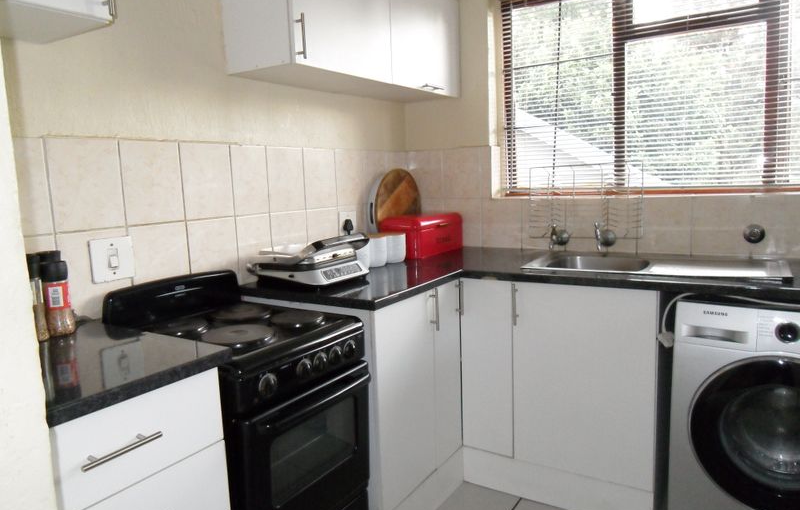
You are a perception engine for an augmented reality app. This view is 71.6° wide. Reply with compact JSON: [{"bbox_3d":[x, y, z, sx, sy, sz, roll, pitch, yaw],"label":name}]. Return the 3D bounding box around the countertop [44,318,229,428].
[{"bbox_3d":[-0.737,0.236,1.245,0.611,0.030,0.394,3,9,33],"label":"countertop"}]

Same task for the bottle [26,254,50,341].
[{"bbox_3d":[-0.902,0.107,1.365,0.051,0.210,0.051,3,9,33],"label":"bottle"}]

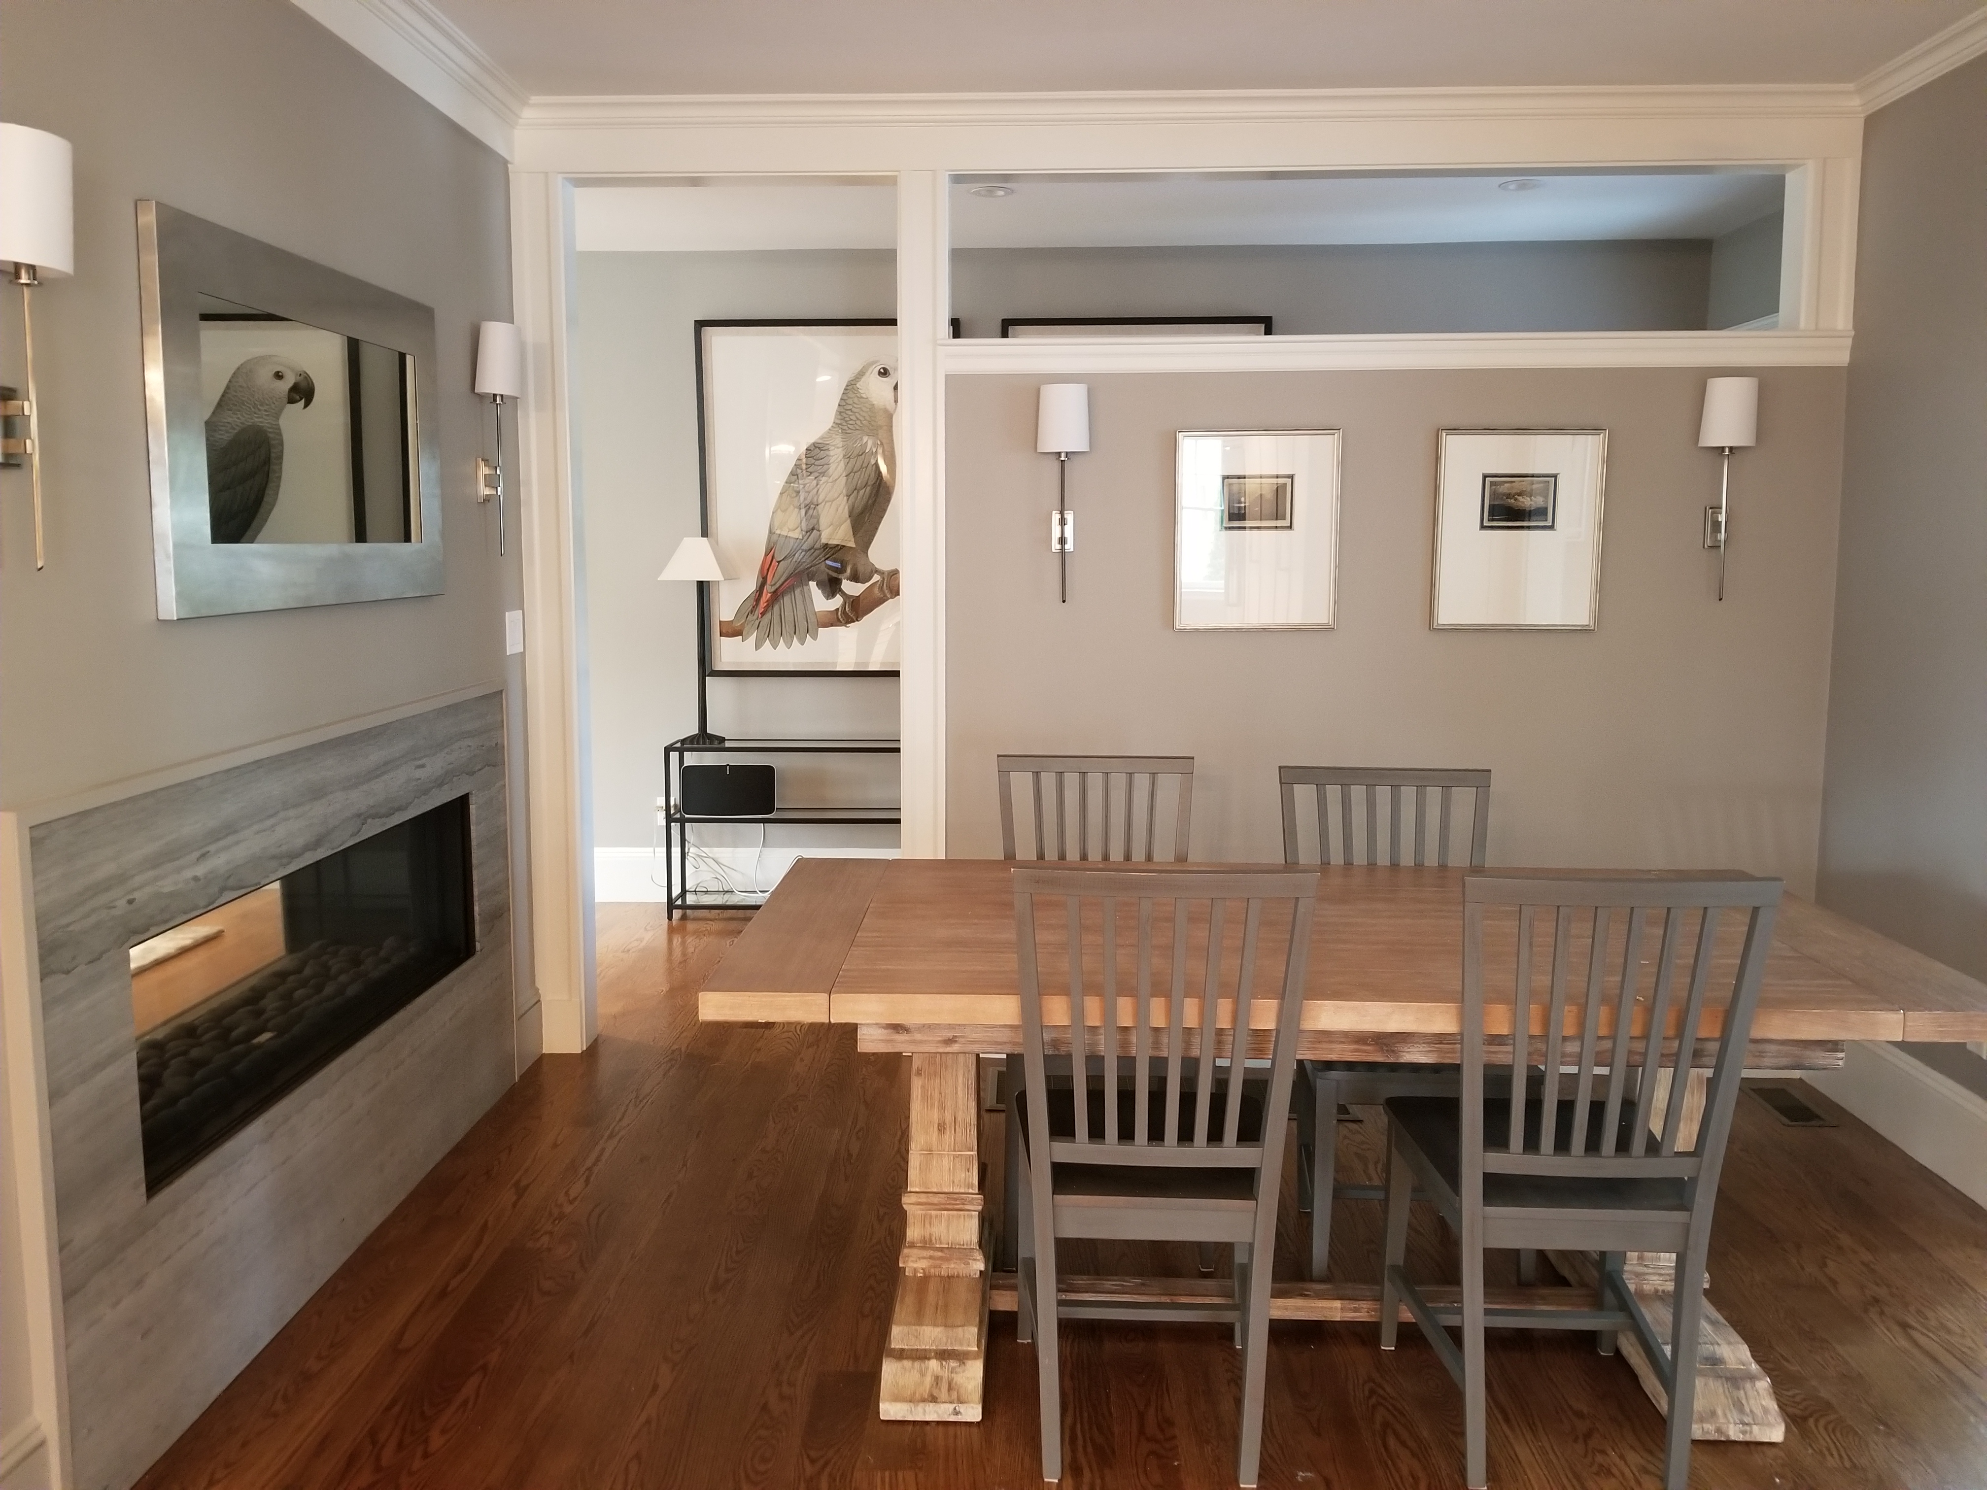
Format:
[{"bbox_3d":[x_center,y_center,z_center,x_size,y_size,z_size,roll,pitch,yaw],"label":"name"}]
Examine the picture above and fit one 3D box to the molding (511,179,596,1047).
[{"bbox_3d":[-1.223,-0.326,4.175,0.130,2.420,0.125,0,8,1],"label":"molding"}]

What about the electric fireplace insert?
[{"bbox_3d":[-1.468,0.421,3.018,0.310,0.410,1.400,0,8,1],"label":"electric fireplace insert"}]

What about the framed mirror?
[{"bbox_3d":[-1.312,-0.600,2.914,0.035,0.655,1.100,0,8,1],"label":"framed mirror"}]

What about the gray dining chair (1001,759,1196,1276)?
[{"bbox_3d":[0.226,0.540,3.144,0.450,0.972,0.520,0,8,3],"label":"gray dining chair"}]

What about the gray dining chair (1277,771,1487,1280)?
[{"bbox_3d":[0.822,0.559,2.990,0.450,0.972,0.520,1,8,4],"label":"gray dining chair"}]

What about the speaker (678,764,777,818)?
[{"bbox_3d":[-1.024,0.171,5.790,0.364,0.203,0.154,0,8,1],"label":"speaker"}]

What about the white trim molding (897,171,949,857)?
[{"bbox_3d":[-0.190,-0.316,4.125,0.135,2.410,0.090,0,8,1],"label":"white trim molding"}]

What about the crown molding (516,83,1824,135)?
[{"bbox_3d":[0.482,-1.643,3.841,3.470,0.075,0.065,0,8,2],"label":"crown molding"}]

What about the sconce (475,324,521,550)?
[{"bbox_3d":[-1.254,-0.775,3.798,0.107,0.575,0.140,0,8,1],"label":"sconce"}]

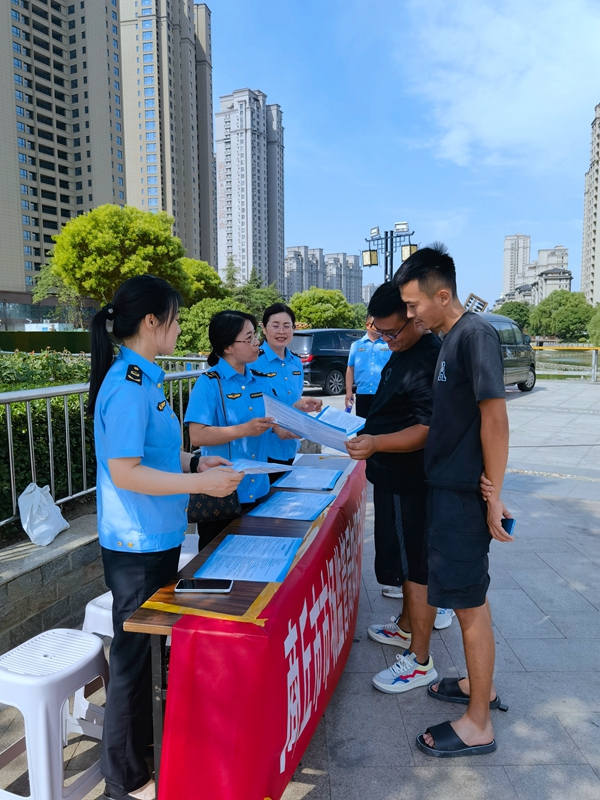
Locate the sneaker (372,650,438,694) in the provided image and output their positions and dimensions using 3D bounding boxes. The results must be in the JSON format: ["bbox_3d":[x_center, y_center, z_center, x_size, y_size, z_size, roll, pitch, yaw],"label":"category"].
[{"bbox_3d":[0.440,1.135,2.640,0.290,0.135,0.110,-2,7,-18],"label":"sneaker"}]

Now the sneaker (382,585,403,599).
[{"bbox_3d":[0.594,1.020,3.426,0.285,0.110,0.105,1,7,12],"label":"sneaker"}]

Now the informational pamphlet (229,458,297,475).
[{"bbox_3d":[-0.149,0.211,2.000,0.260,0.050,0.310,-2,7,-14],"label":"informational pamphlet"}]

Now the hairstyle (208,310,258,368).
[{"bbox_3d":[-0.291,-0.265,2.650,0.210,0.250,0.180,4,8,30],"label":"hairstyle"}]

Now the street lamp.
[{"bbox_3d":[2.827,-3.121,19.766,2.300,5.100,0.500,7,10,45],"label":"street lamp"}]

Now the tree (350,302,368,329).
[{"bbox_3d":[3.699,-4.651,39.730,3.400,3.100,3.400,0,7,0],"label":"tree"}]

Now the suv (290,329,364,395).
[{"bbox_3d":[1.438,-1.244,18.766,1.900,1.810,5.100,7,10,44],"label":"suv"}]

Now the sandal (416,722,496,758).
[{"bbox_3d":[0.553,1.184,2.212,0.285,0.090,0.108,-1,7,-7],"label":"sandal"}]

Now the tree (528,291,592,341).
[{"bbox_3d":[35.485,-11.374,85.000,8.500,7.100,8.000,0,7,0],"label":"tree"}]

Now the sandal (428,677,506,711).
[{"bbox_3d":[0.679,1.178,2.536,0.290,0.085,0.115,2,7,19],"label":"sandal"}]

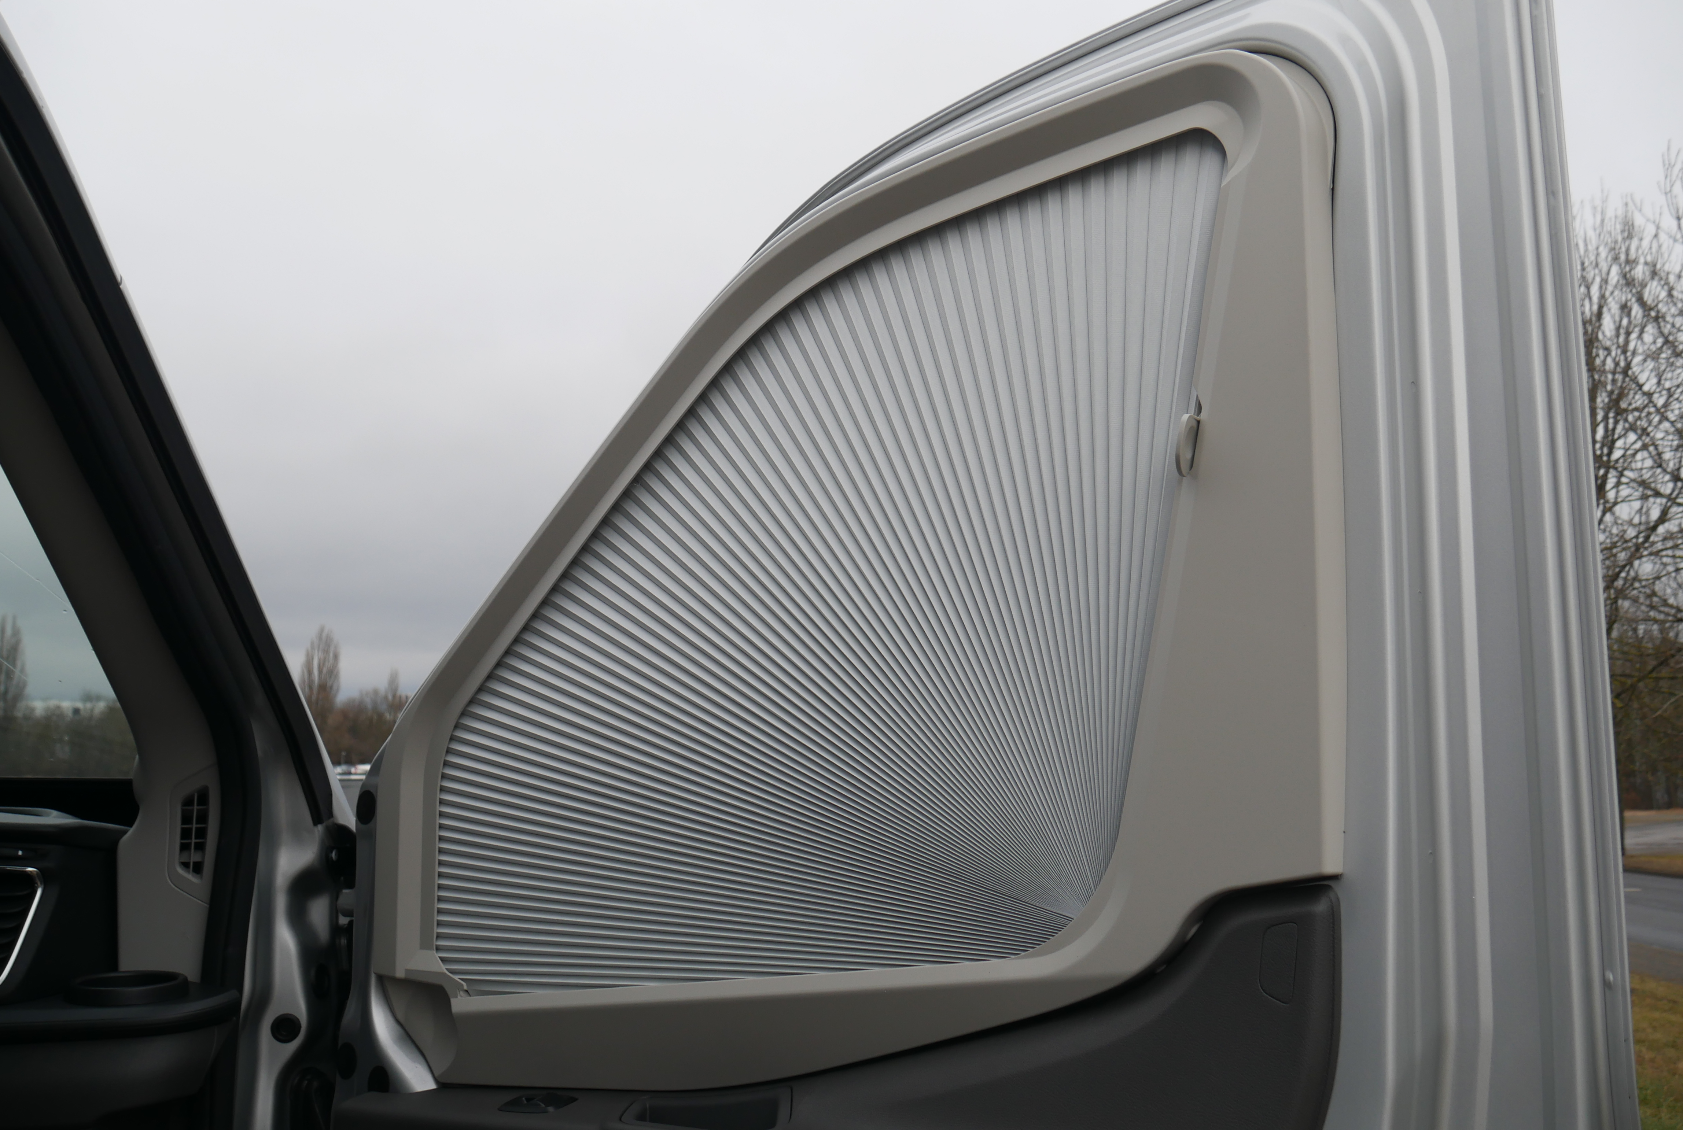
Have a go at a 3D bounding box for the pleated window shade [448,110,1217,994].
[{"bbox_3d":[-0.035,0.028,1.093,0.700,0.665,0.035,-3,-2,19],"label":"pleated window shade"}]

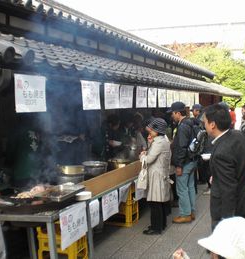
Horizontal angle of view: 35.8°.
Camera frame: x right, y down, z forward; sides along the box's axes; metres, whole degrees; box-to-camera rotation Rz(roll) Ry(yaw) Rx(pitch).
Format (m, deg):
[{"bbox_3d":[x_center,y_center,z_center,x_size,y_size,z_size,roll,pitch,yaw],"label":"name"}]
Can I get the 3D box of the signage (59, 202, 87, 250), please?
[{"bbox_3d":[-0.461,0.912,3.600,0.020,0.320,0.470,0,3,24],"label":"signage"}]

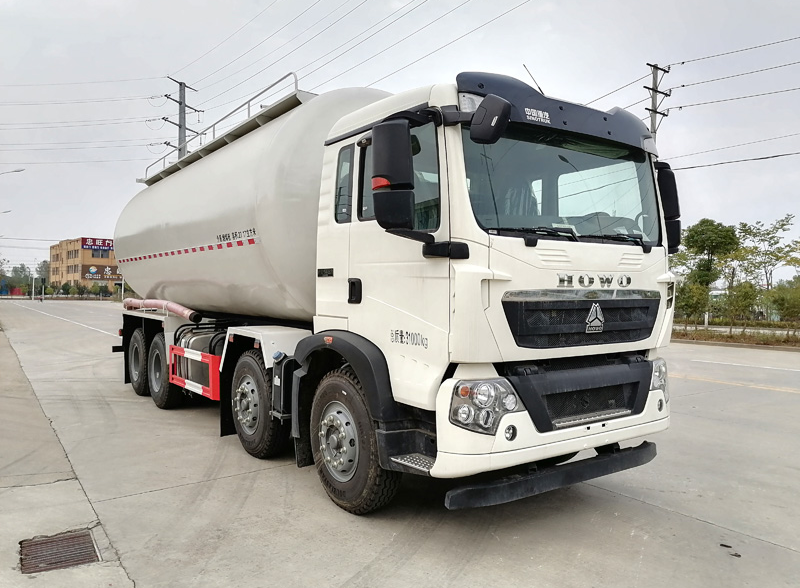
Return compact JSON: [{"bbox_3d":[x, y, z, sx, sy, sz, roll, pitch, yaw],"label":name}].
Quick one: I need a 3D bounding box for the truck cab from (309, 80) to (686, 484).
[{"bbox_3d":[0.840,-0.120,4.840,2.500,2.450,1.930,0,0,-35],"label":"truck cab"}]

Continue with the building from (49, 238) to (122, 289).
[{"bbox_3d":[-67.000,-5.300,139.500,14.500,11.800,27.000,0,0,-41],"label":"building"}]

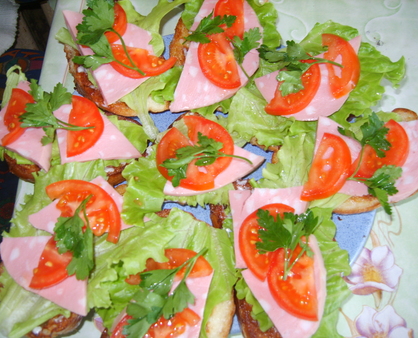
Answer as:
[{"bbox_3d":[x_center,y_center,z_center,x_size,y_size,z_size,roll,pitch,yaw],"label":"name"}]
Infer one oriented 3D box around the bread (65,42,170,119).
[{"bbox_3d":[-0.085,-0.098,0.424,0.126,0.022,0.090,33,68,16],"label":"bread"}]

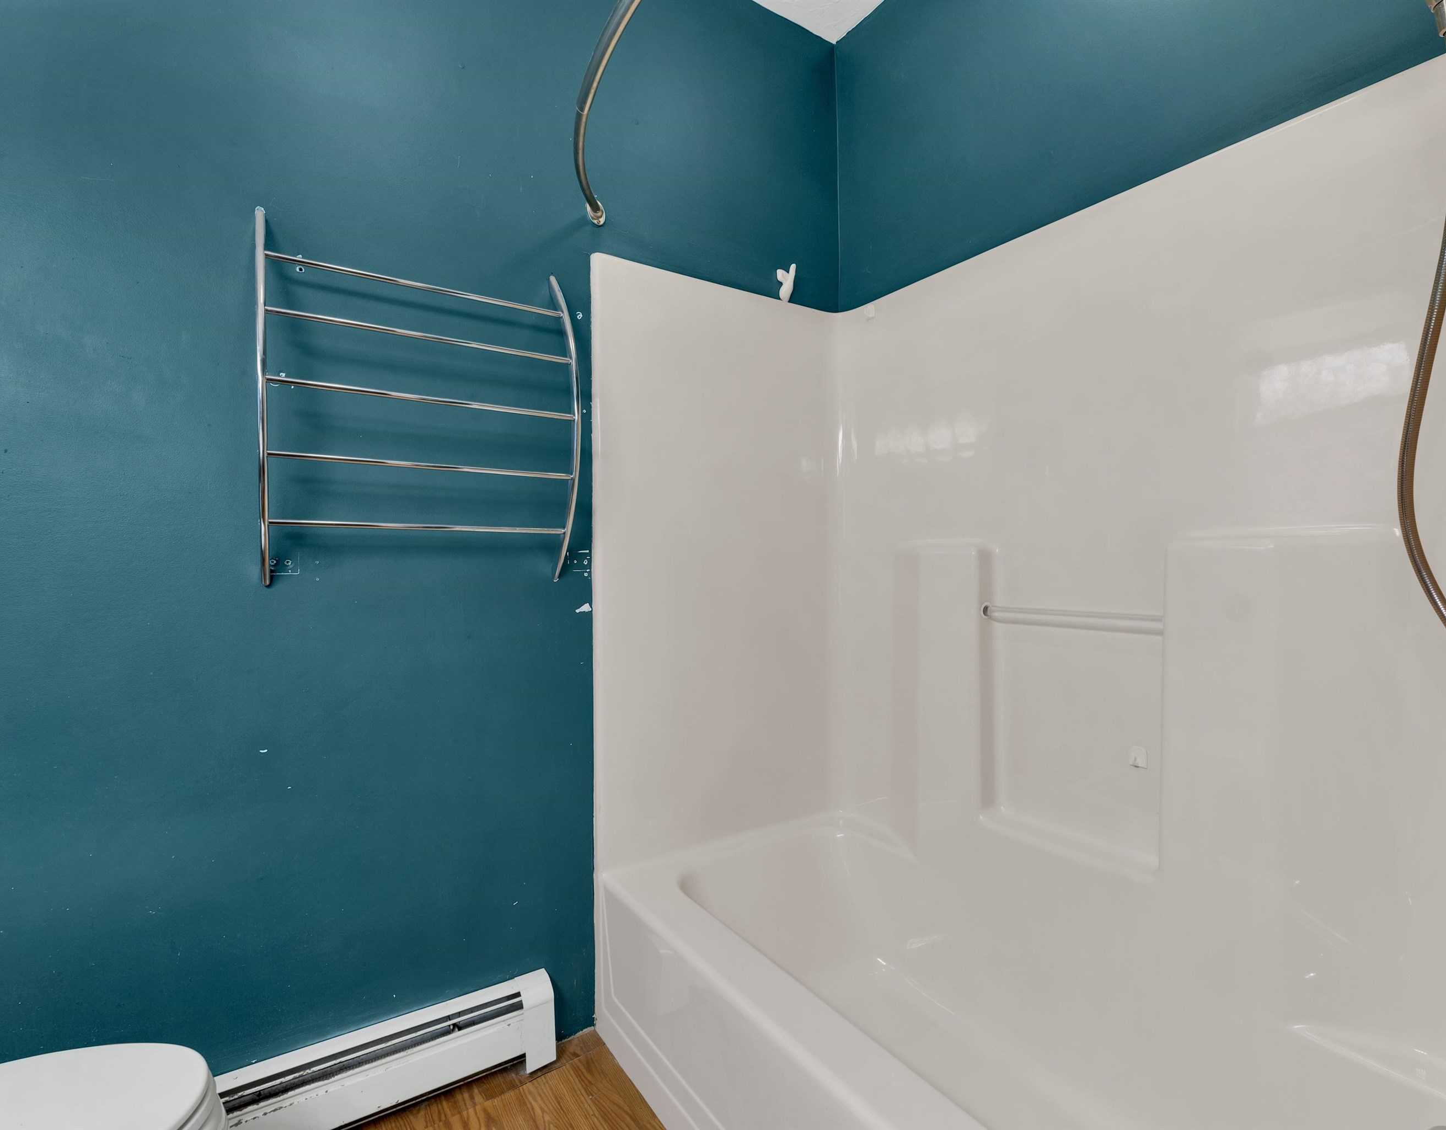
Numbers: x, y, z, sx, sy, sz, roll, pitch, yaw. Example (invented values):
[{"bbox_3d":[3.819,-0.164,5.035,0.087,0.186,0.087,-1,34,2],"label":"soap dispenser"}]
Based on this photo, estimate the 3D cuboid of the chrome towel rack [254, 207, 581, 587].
[{"bbox_3d":[-0.577,-0.312,1.302,0.558,0.700,0.155,0,0,-32],"label":"chrome towel rack"}]

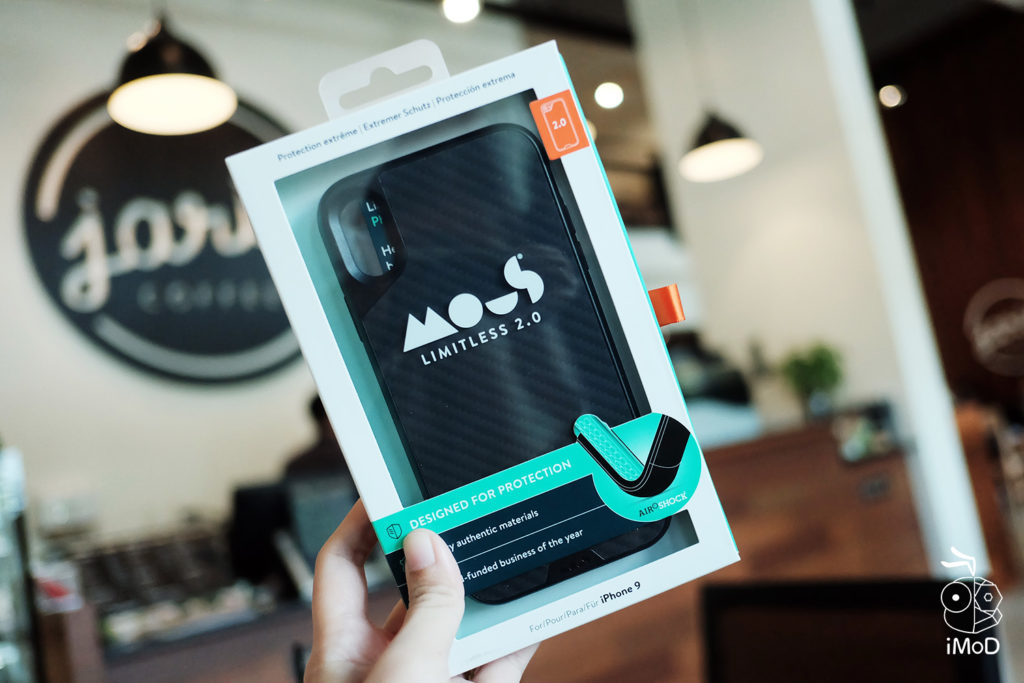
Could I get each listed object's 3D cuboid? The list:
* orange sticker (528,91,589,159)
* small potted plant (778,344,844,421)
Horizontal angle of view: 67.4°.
[{"bbox_3d":[0.016,-0.071,0.254,0.014,0.020,0.001,-21,5,-3],"label":"orange sticker"},{"bbox_3d":[1.565,0.208,4.000,0.275,0.370,0.270,-12,-7,20],"label":"small potted plant"}]

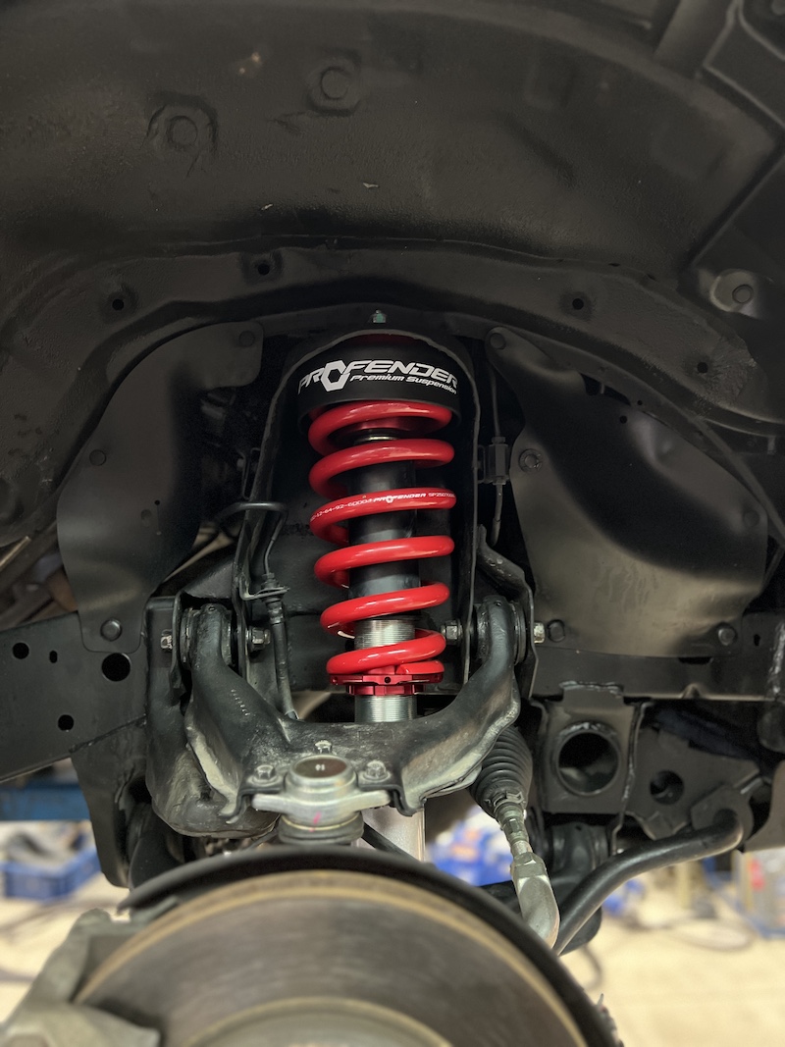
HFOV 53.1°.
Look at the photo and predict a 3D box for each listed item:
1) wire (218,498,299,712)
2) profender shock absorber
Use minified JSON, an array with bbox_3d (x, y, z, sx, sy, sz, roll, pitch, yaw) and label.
[{"bbox_3d":[-0.117,0.078,0.680,0.068,0.200,0.060,1,-3,0],"label":"wire"},{"bbox_3d":[-0.007,0.067,0.662,0.142,0.445,0.142,-2,-11,0],"label":"profender shock absorber"}]

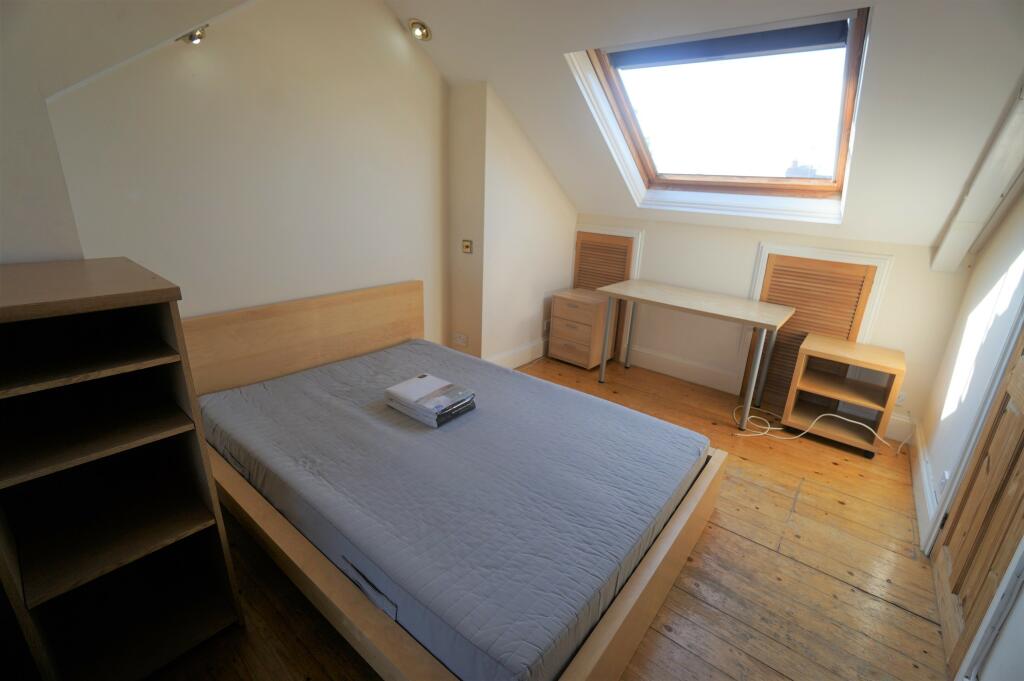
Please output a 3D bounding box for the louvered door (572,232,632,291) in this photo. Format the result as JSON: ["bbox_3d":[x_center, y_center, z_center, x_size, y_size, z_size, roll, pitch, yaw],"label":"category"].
[{"bbox_3d":[0.801,-0.411,3.948,0.561,1.098,0.035,17,24,38],"label":"louvered door"}]

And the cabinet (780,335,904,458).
[{"bbox_3d":[2.063,0.335,2.691,0.485,0.595,0.383,17,24,37],"label":"cabinet"}]

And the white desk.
[{"bbox_3d":[1.280,0.060,3.182,1.198,0.749,0.588,17,24,38],"label":"white desk"}]

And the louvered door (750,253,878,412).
[{"bbox_3d":[1.998,-0.021,2.963,0.588,1.068,0.035,17,24,38],"label":"louvered door"}]

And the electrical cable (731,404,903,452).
[{"bbox_3d":[1.870,0.552,2.693,0.874,0.171,0.513,17,24,38],"label":"electrical cable"}]

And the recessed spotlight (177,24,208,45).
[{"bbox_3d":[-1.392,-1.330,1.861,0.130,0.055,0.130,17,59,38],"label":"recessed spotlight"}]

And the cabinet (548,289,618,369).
[{"bbox_3d":[0.649,-0.108,3.865,0.454,0.589,0.385,19,25,41],"label":"cabinet"}]

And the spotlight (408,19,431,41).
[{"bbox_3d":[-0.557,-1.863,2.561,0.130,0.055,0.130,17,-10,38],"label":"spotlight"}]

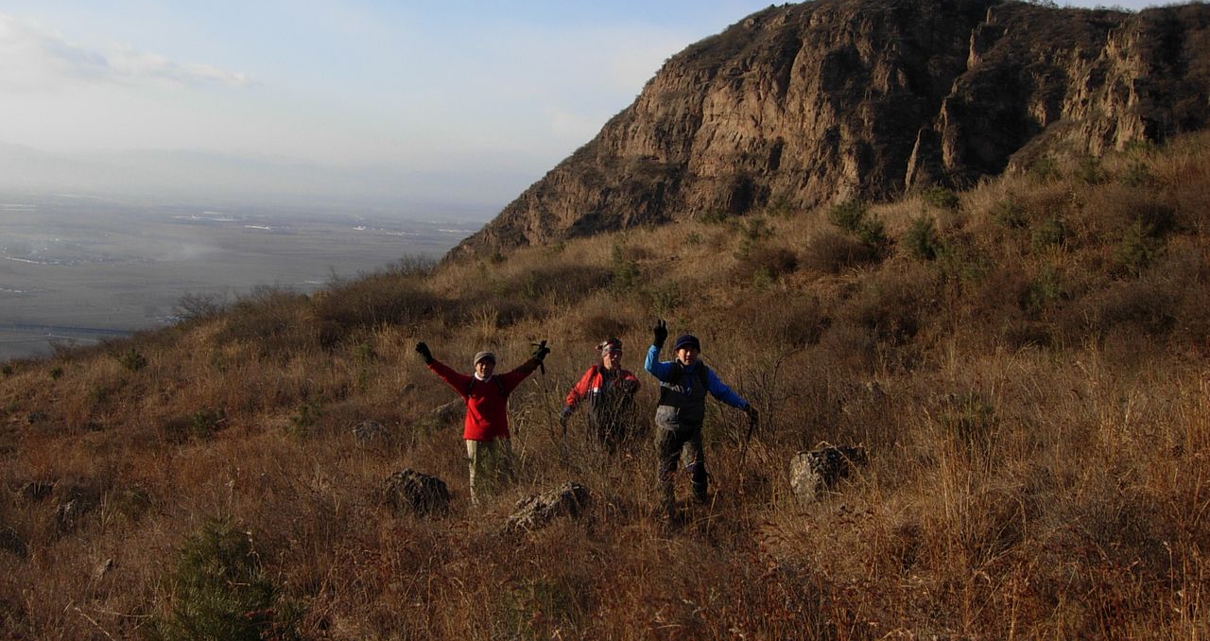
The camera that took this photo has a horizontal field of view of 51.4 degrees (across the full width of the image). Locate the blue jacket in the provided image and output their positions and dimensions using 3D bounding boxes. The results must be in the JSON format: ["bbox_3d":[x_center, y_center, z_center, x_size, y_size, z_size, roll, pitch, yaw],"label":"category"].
[{"bbox_3d":[0.879,0.635,12.000,0.980,0.800,0.420,1,6,-2],"label":"blue jacket"}]

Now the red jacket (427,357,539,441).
[{"bbox_3d":[-1.303,0.837,13.500,1.197,0.892,0.360,1,6,-3],"label":"red jacket"}]

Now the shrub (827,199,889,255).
[{"bbox_3d":[6.832,-2.516,34.000,1.686,1.481,1.264,1,6,0],"label":"shrub"}]

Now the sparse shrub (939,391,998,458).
[{"bbox_3d":[3.524,1.013,12.200,0.600,0.650,0.550,1,6,0],"label":"sparse shrub"}]

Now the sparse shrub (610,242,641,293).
[{"bbox_3d":[0.533,-1.401,33.000,0.843,1.339,0.801,1,6,0],"label":"sparse shrub"}]

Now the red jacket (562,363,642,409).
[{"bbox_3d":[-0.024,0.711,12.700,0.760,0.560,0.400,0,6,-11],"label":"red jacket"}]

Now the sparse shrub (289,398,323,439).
[{"bbox_3d":[-4.398,1.438,18.500,0.473,0.584,0.449,1,6,0],"label":"sparse shrub"}]

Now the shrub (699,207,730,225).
[{"bbox_3d":[4.338,-4.150,50.000,1.277,0.777,1.213,1,6,0],"label":"shrub"}]

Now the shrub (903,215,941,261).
[{"bbox_3d":[8.041,-2.103,32.000,0.962,1.154,0.913,1,6,0],"label":"shrub"}]

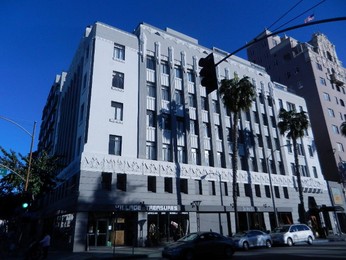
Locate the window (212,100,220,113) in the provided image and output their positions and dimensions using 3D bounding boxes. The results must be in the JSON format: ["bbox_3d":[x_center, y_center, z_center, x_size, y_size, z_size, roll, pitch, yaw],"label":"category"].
[{"bbox_3d":[5.510,-3.106,32.672,1.085,1.866,0.220,11,-24,-29],"label":"window"}]

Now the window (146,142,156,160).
[{"bbox_3d":[-2.300,2.117,25.530,1.085,1.888,0.220,11,-24,-29],"label":"window"}]

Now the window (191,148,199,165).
[{"bbox_3d":[2.741,3.237,30.209,1.170,2.000,0.200,11,-23,-30],"label":"window"}]

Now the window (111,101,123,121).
[{"bbox_3d":[-5.497,-1.851,24.655,1.204,1.888,0.220,11,-24,-29],"label":"window"}]

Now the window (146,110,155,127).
[{"bbox_3d":[-2.504,-1.252,28.196,1.120,1.980,0.150,11,-24,-30],"label":"window"}]

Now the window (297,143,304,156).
[{"bbox_3d":[22.007,3.426,42.995,1.650,2.110,0.200,11,-23,-30],"label":"window"}]

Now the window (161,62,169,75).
[{"bbox_3d":[-0.982,-7.565,30.754,1.200,1.850,0.200,11,-24,-30],"label":"window"}]

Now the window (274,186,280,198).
[{"bbox_3d":[14.300,8.531,34.181,1.000,1.600,0.200,11,-24,-30],"label":"window"}]

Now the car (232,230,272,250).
[{"bbox_3d":[6.931,9.999,22.977,4.500,1.450,1.780,11,-23,-30],"label":"car"}]

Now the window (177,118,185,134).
[{"bbox_3d":[0.947,-0.565,30.197,1.120,1.980,0.150,11,-24,-30],"label":"window"}]

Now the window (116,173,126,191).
[{"bbox_3d":[-4.898,4.984,23.881,0.970,1.664,0.150,11,-24,-30],"label":"window"}]

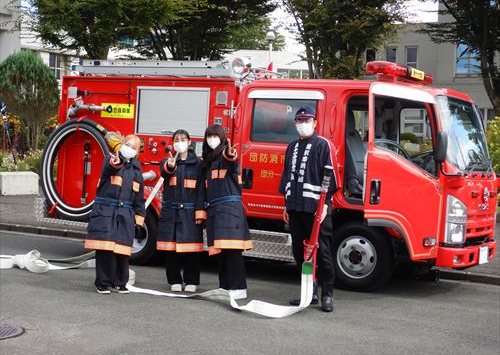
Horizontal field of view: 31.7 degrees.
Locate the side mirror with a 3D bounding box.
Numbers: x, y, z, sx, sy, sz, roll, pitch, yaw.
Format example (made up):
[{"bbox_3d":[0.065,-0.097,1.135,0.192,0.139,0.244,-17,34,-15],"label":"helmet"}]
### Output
[{"bbox_3d":[1.847,-0.289,8.500,0.100,0.330,0.180,4,2,32],"label":"side mirror"}]

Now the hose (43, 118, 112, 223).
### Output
[{"bbox_3d":[-1.958,-0.086,10.120,0.950,1.150,0.200,4,2,21],"label":"hose"}]

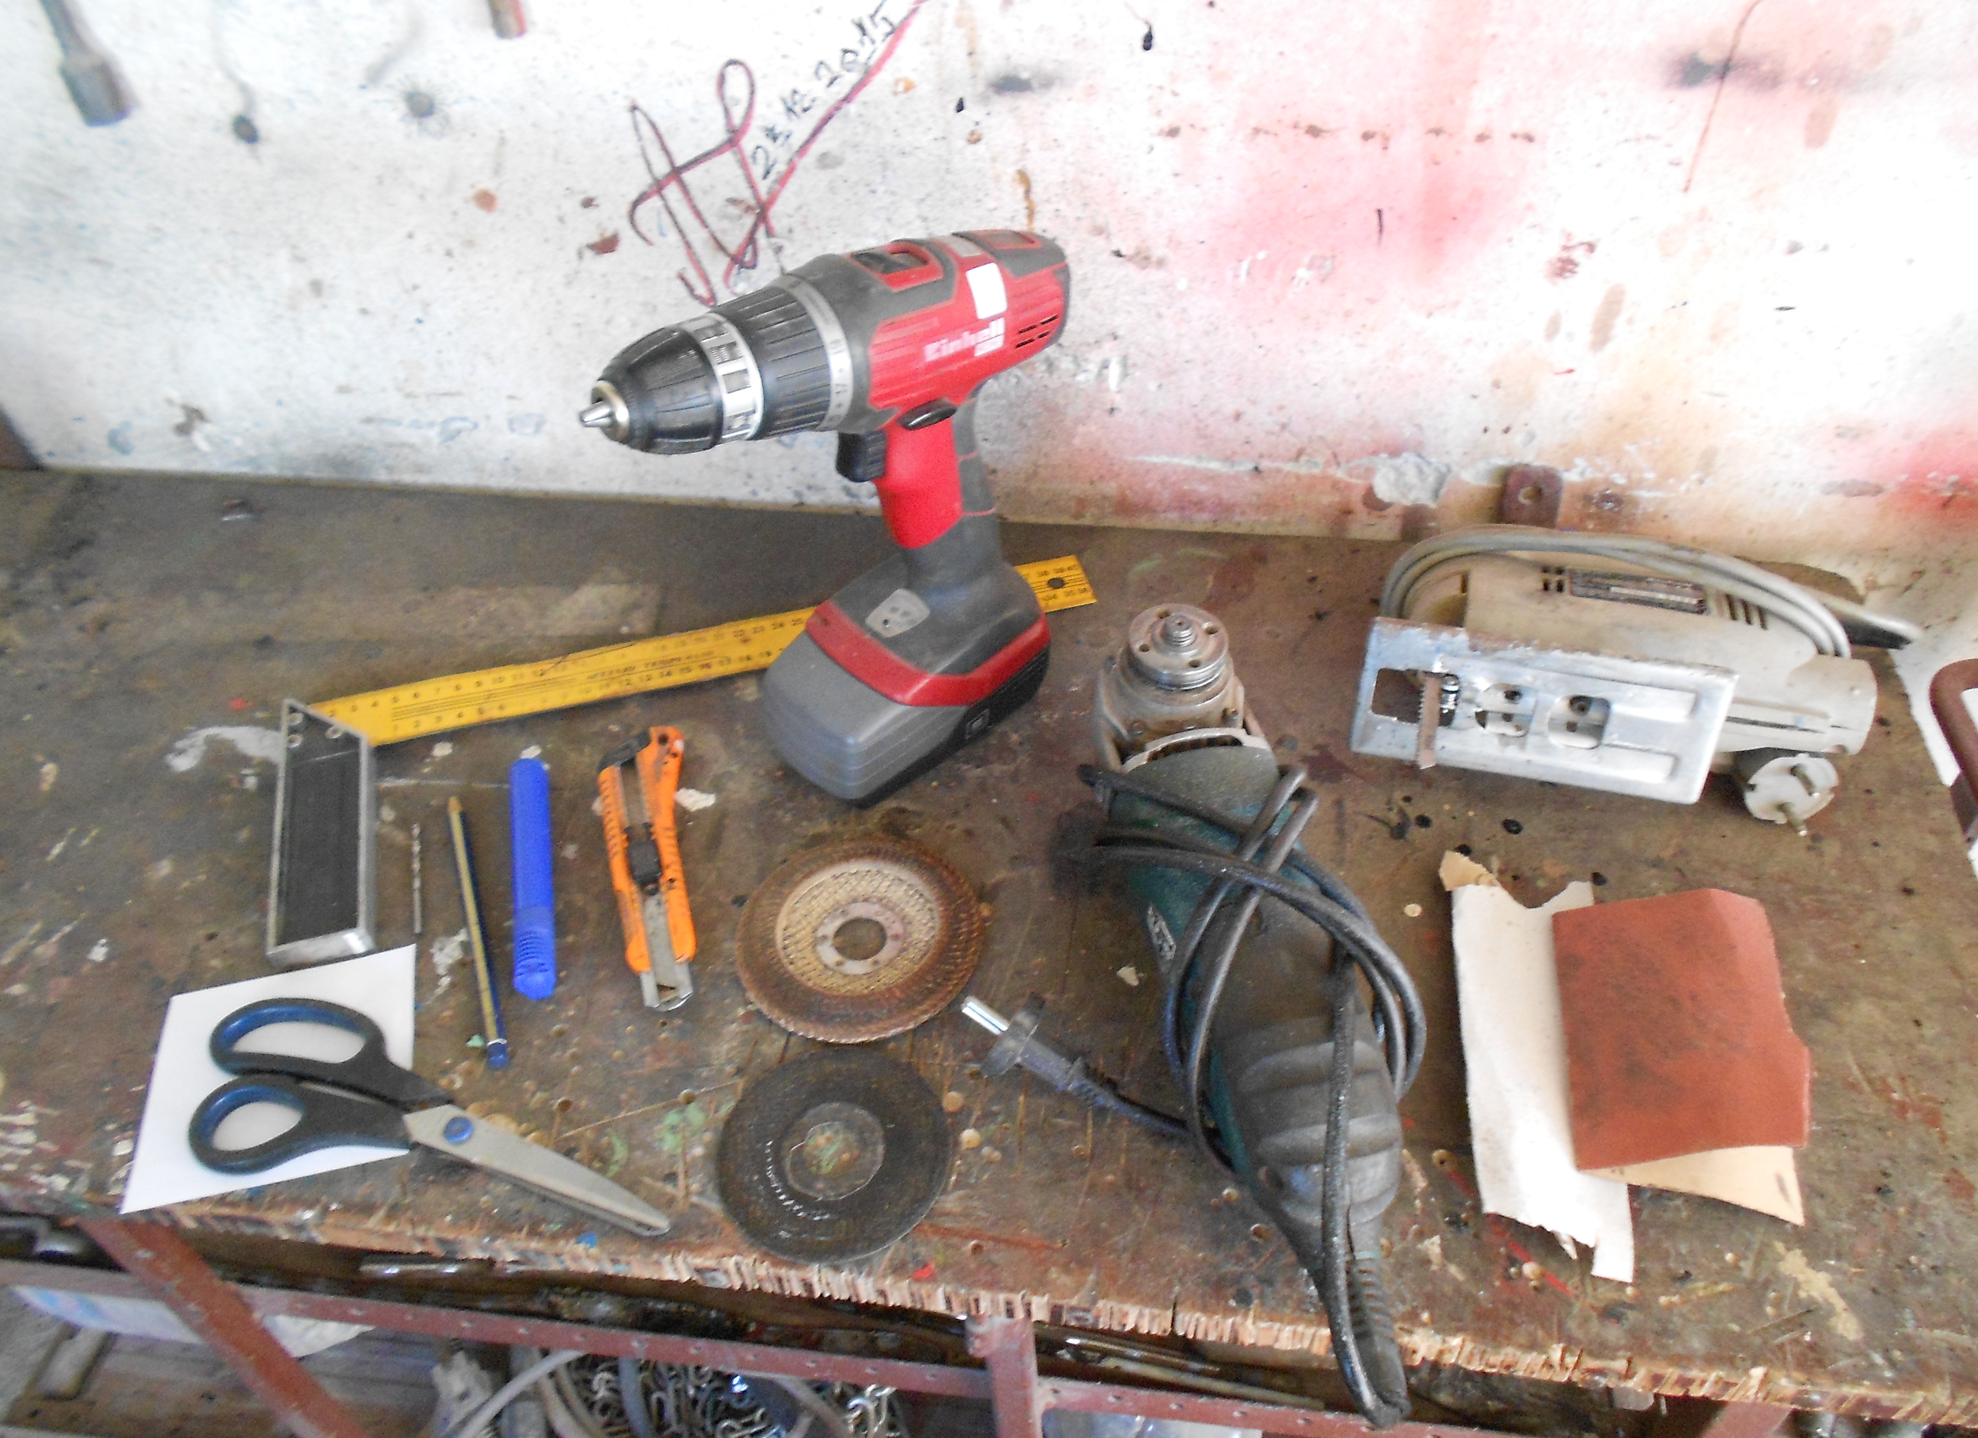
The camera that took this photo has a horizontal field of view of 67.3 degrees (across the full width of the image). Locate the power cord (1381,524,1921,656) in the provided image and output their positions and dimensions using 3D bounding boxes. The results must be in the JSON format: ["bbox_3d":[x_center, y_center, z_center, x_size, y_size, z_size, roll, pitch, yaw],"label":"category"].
[{"bbox_3d":[0.315,-0.055,0.697,0.258,0.062,0.075,9,48,9],"label":"power cord"}]

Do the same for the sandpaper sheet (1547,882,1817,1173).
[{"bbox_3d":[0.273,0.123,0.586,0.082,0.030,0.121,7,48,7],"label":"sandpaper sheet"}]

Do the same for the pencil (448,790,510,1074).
[{"bbox_3d":[-0.222,0.088,0.641,0.007,0.007,0.150,-16,49,-13],"label":"pencil"}]

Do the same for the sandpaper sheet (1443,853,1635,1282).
[{"bbox_3d":[0.220,0.129,0.594,0.063,0.012,0.187,5,48,6],"label":"sandpaper sheet"}]

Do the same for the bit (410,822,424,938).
[{"bbox_3d":[-0.254,0.071,0.660,0.004,0.004,0.065,-12,48,-10],"label":"bit"}]

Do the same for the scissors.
[{"bbox_3d":[-0.216,0.161,0.571,0.208,0.013,0.071,14,49,13],"label":"scissors"}]

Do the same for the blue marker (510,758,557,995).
[{"bbox_3d":[-0.201,0.066,0.654,0.018,0.018,0.134,-10,48,-8],"label":"blue marker"}]

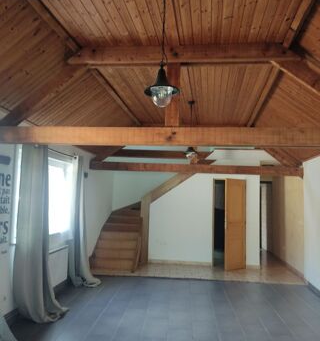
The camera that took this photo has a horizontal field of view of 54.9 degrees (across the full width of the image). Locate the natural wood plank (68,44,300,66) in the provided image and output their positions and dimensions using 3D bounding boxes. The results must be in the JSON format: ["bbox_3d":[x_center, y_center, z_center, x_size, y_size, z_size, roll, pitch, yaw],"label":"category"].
[{"bbox_3d":[0.218,-1.202,3.226,2.420,0.185,0.100,1,-5,5],"label":"natural wood plank"}]

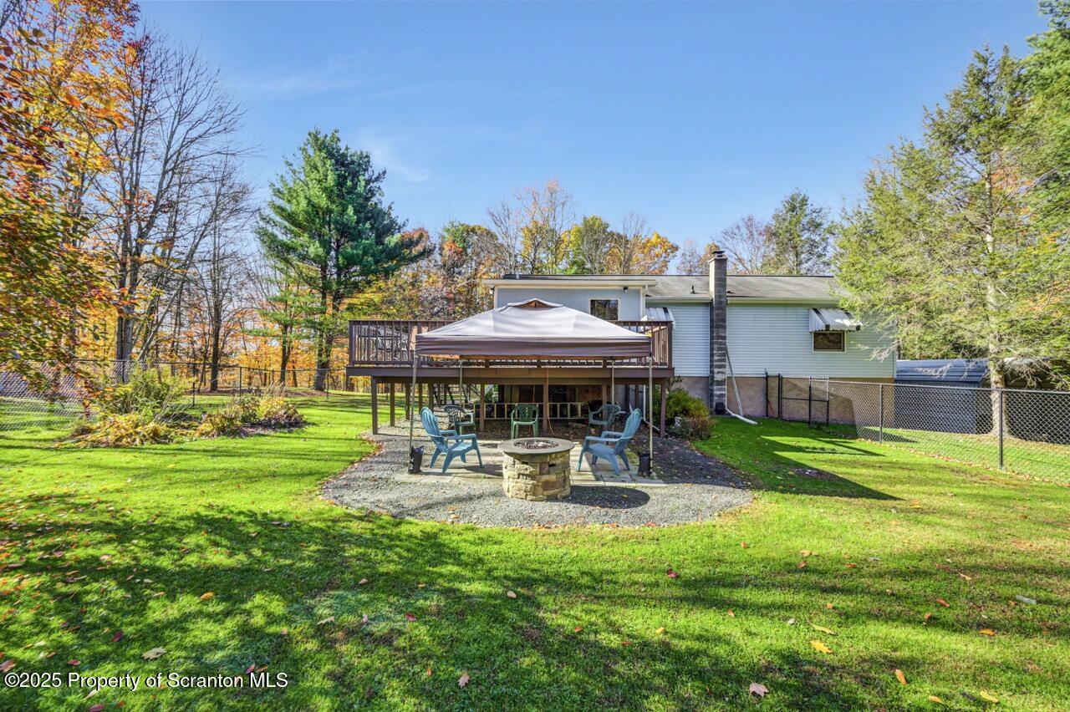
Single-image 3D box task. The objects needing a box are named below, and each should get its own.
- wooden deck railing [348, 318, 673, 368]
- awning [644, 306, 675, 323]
[{"bbox_3d":[-0.580,-0.260,11.200,7.300,1.070,3.900,0,0,-1],"label":"wooden deck railing"},{"bbox_3d":[4.250,-1.335,14.580,1.150,0.860,0.850,0,0,0],"label":"awning"}]

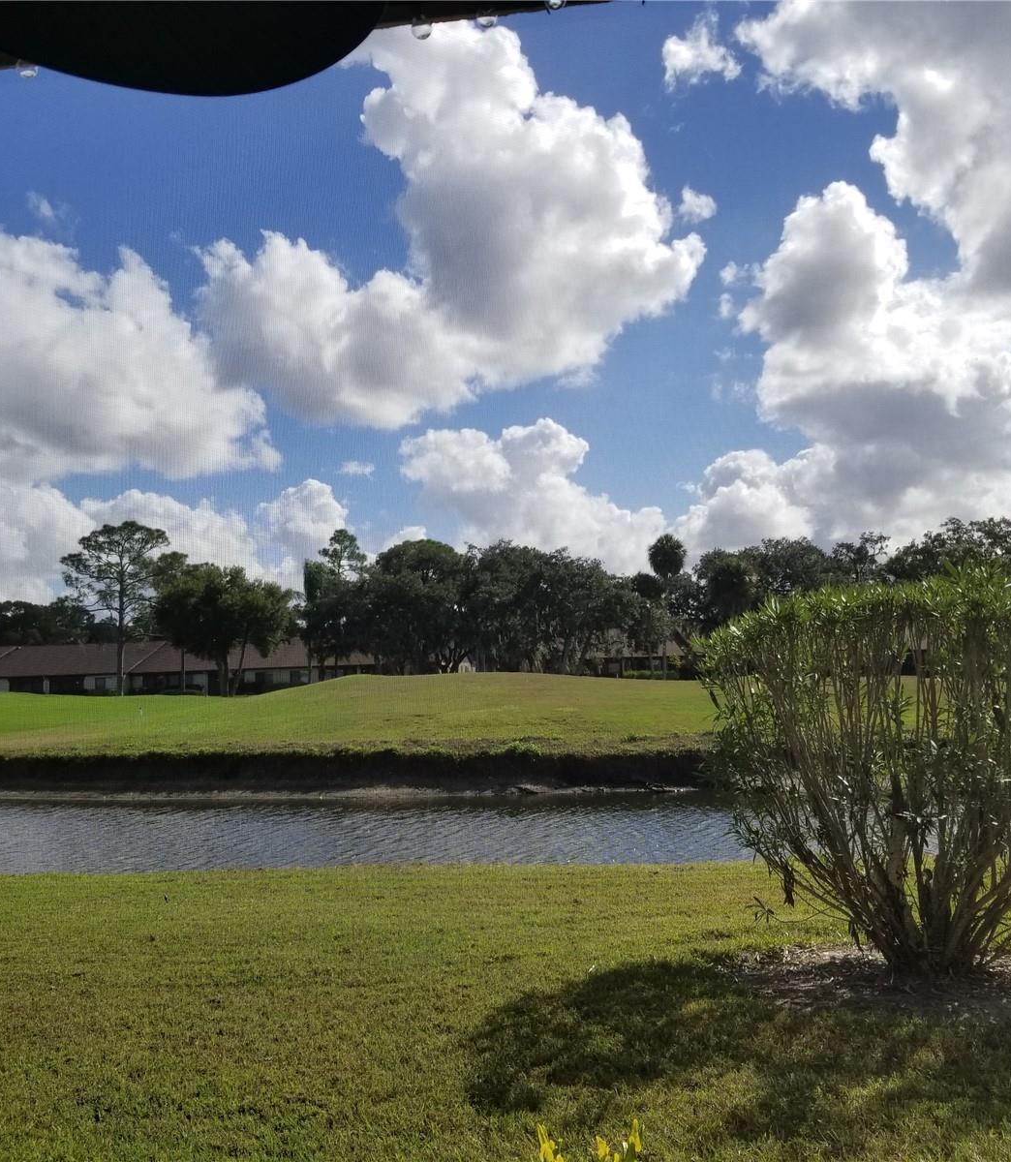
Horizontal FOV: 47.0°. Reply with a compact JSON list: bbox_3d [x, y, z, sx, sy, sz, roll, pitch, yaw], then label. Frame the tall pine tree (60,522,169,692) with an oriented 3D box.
[{"bbox_3d":[-31.900,2.200,95.000,8.600,13.900,8.200,-1,-4,0],"label":"tall pine tree"}]

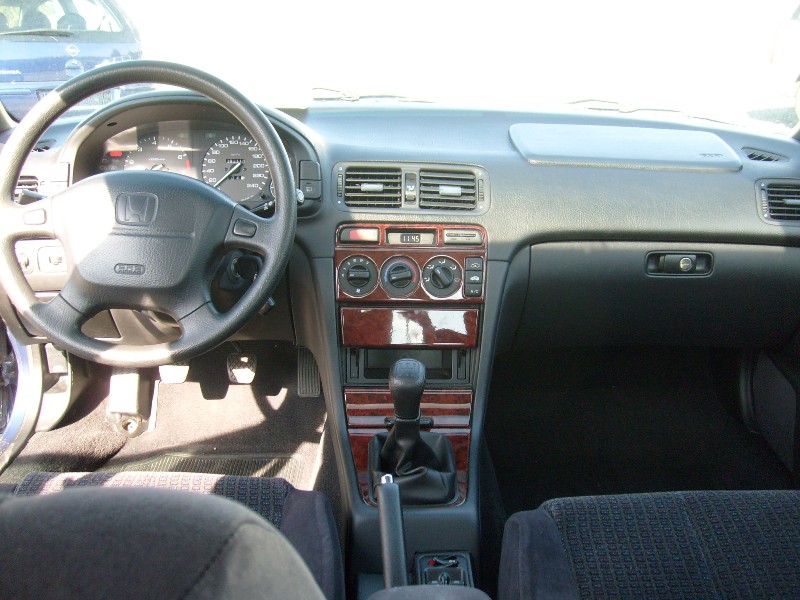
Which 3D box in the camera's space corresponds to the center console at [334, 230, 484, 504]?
[{"bbox_3d":[0.017,0.077,1.094,0.215,0.320,0.280,0,19,1],"label":"center console"}]

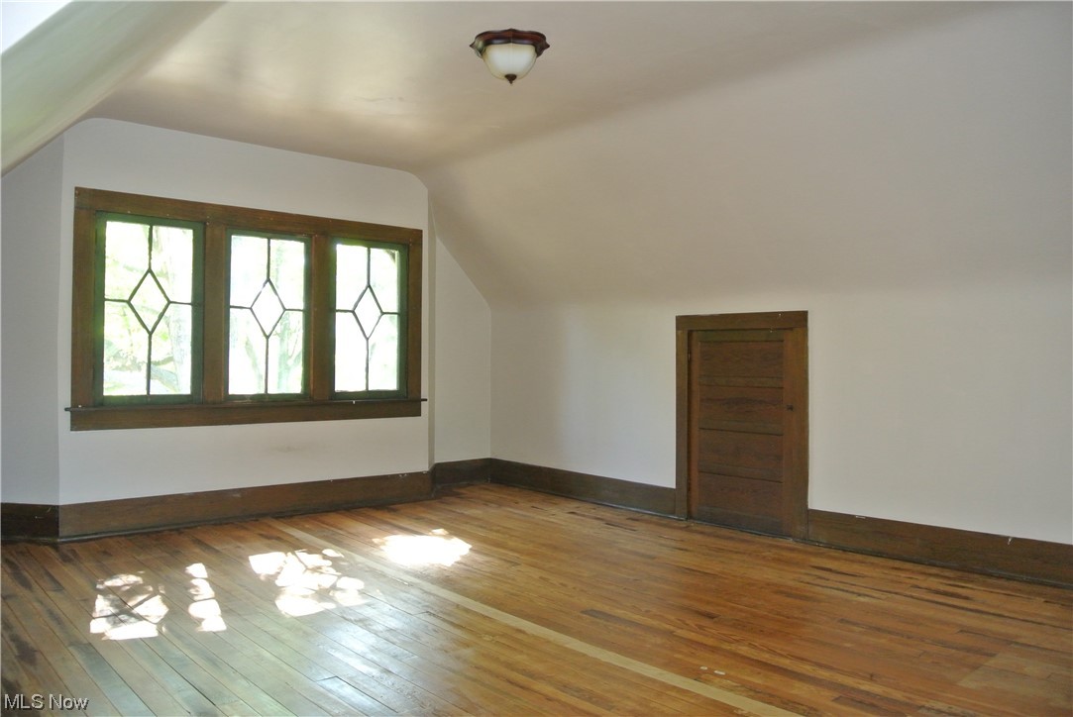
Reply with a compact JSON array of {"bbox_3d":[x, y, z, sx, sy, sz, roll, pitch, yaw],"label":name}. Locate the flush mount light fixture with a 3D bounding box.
[{"bbox_3d":[-0.112,-1.284,3.499,0.358,0.180,0.358,0,-1,0],"label":"flush mount light fixture"}]

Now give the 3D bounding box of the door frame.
[{"bbox_3d":[1.260,0.394,5.015,0.120,1.350,0.970,1,-1,-41],"label":"door frame"}]

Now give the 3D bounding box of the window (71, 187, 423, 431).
[{"bbox_3d":[-1.769,-0.276,5.340,2.360,1.410,0.120,1,-1,-41],"label":"window"}]

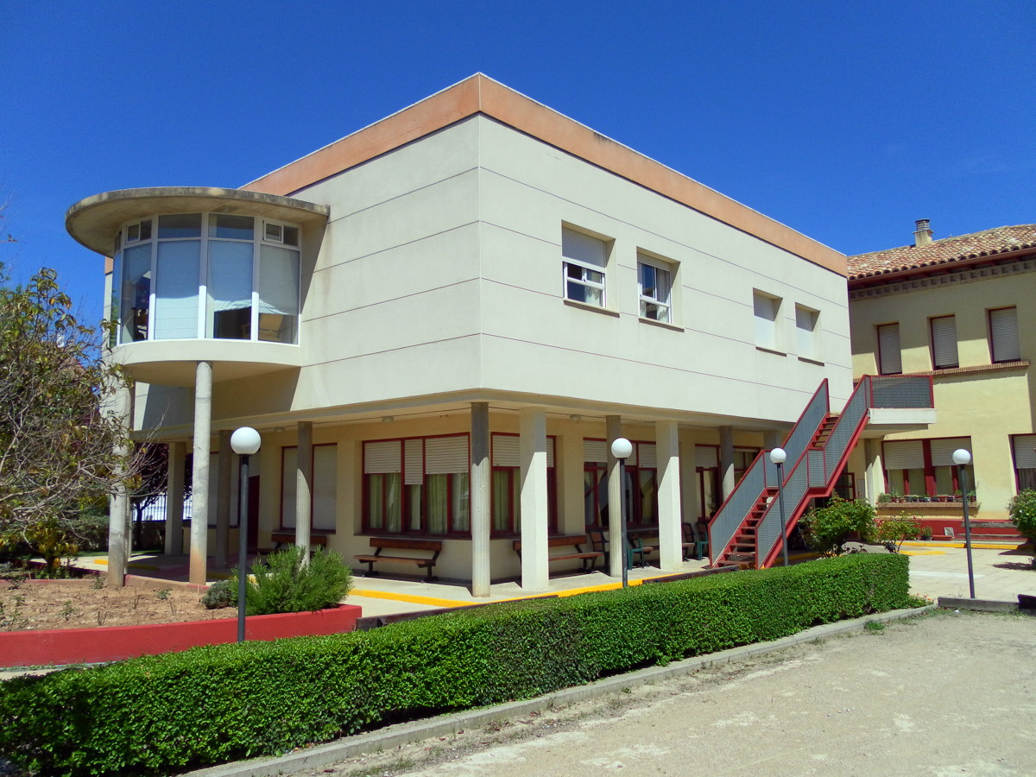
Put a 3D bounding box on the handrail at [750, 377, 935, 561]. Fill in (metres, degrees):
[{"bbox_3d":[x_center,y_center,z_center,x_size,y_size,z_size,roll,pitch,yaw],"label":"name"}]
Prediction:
[{"bbox_3d":[7.818,1.663,19.306,1.272,4.516,7.738,-7,-9,42],"label":"handrail"}]

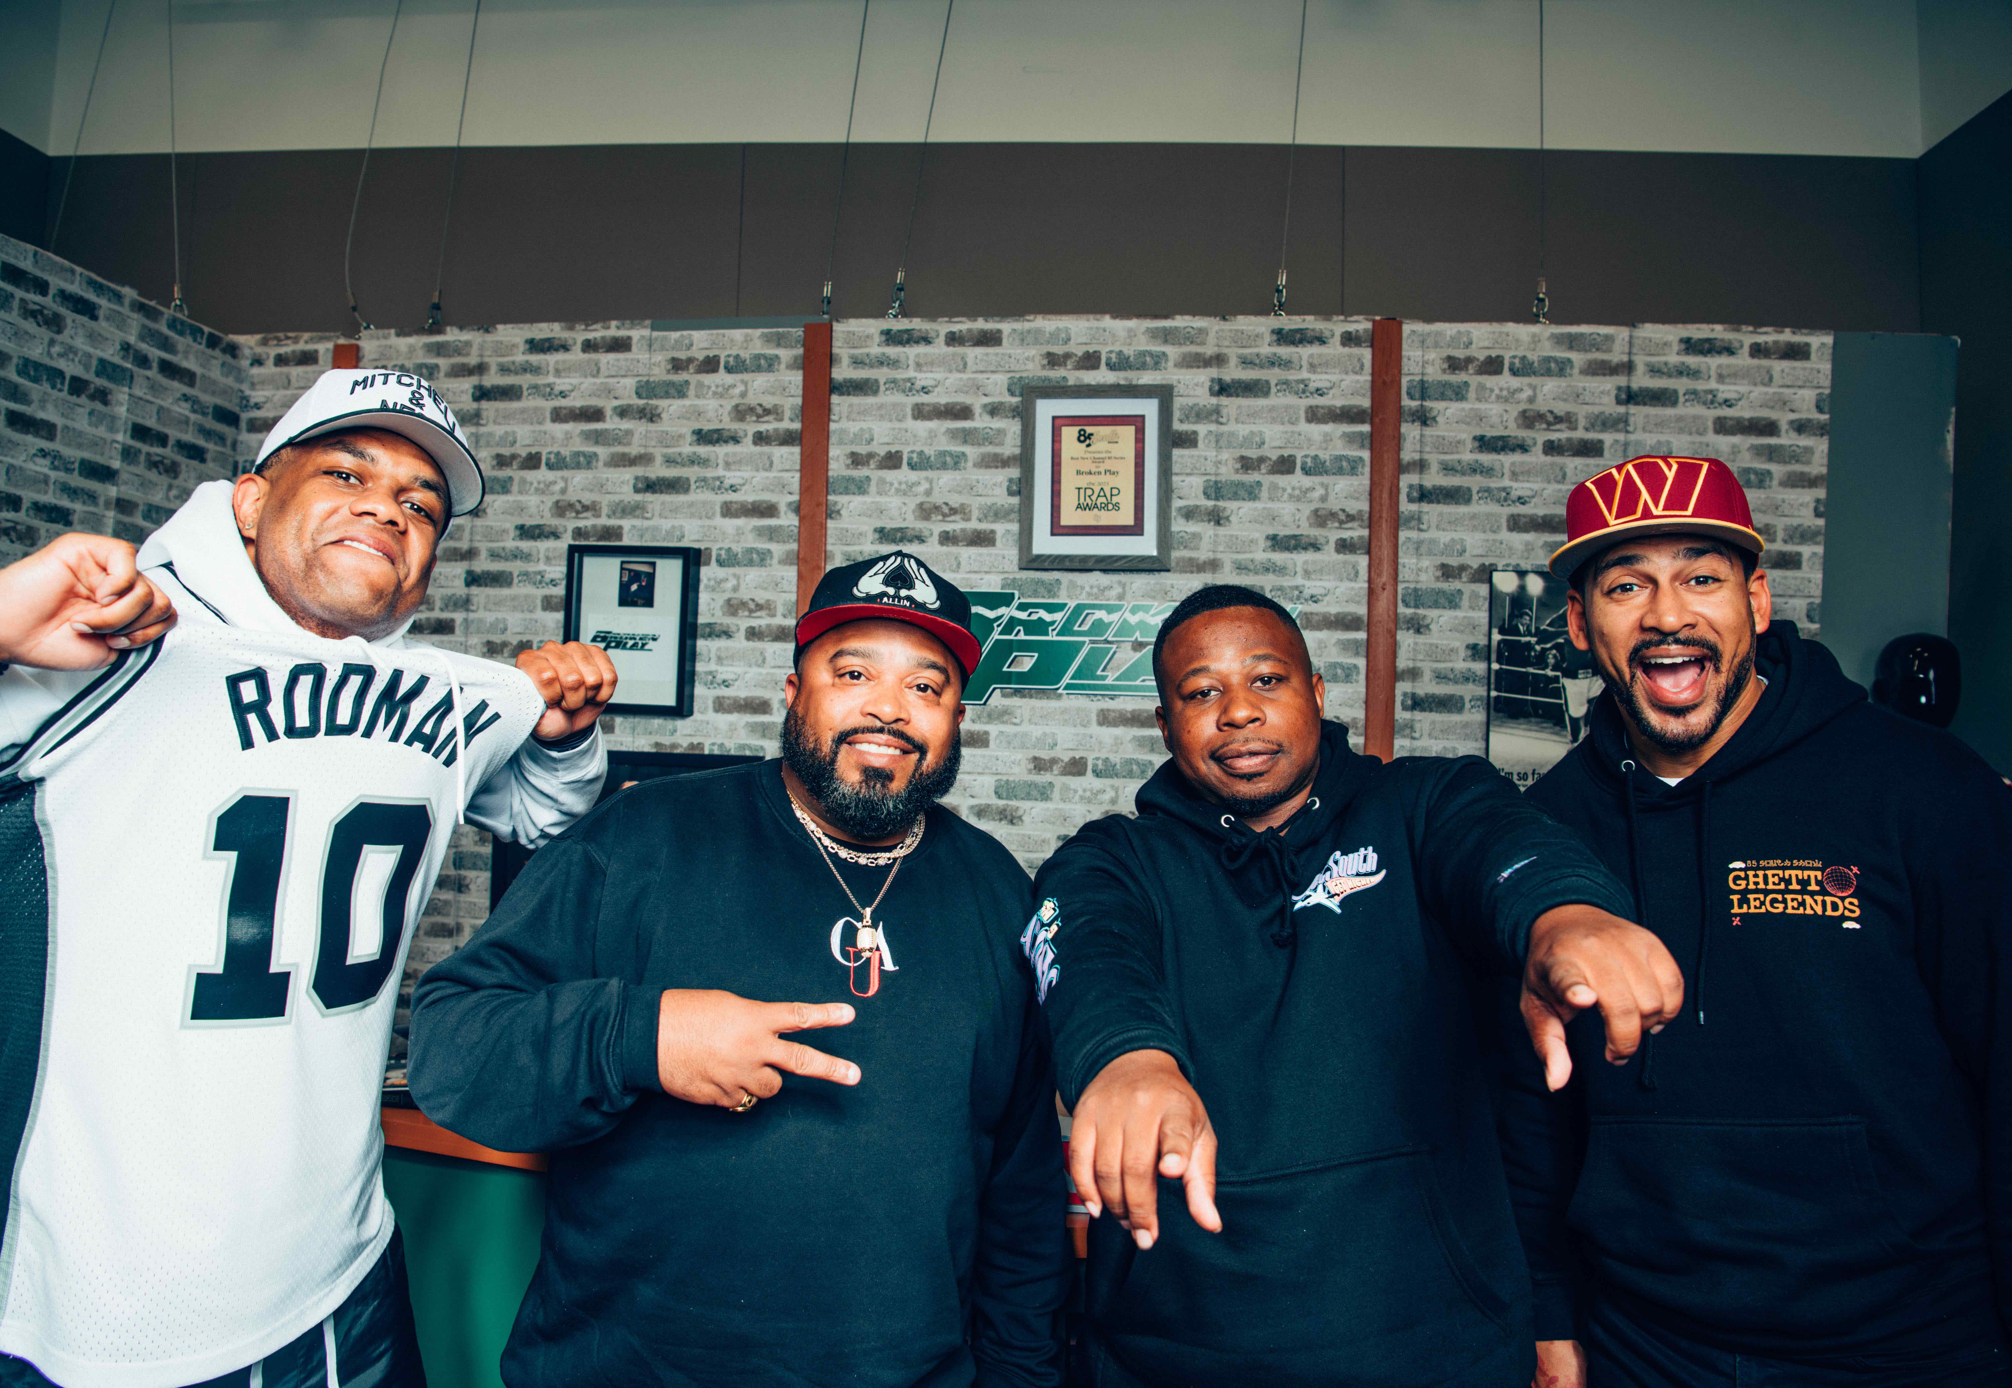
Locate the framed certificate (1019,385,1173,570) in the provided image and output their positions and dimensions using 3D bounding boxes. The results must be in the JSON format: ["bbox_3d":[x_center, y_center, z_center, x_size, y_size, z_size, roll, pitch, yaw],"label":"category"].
[{"bbox_3d":[0.203,-0.482,3.090,0.336,0.410,0.022,1,-1,8],"label":"framed certificate"}]

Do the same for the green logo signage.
[{"bbox_3d":[0.212,-0.100,3.100,0.885,0.250,0.020,1,-1,8],"label":"green logo signage"}]

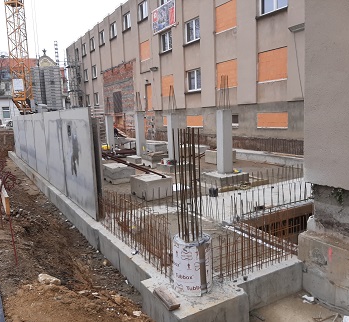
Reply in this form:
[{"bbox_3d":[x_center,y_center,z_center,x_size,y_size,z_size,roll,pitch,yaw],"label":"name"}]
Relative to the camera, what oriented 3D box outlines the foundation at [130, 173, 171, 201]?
[{"bbox_3d":[-0.753,0.817,10.483,0.901,0.606,1.158,-7,10,-31],"label":"foundation"}]

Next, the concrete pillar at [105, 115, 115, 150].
[{"bbox_3d":[-4.344,-1.899,21.920,0.378,2.341,0.378,-7,10,-31],"label":"concrete pillar"}]

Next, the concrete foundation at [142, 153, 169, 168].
[{"bbox_3d":[-1.023,-0.041,16.501,0.913,0.604,1.218,-7,10,-31],"label":"concrete foundation"}]

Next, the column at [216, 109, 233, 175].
[{"bbox_3d":[1.856,-0.714,11.874,0.400,2.300,0.400,-7,9,-31],"label":"column"}]

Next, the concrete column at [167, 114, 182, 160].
[{"bbox_3d":[-0.036,-1.189,15.841,0.390,2.280,0.390,-7,9,-31],"label":"concrete column"}]

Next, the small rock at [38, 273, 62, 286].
[{"bbox_3d":[-1.314,1.231,3.369,0.210,0.090,0.120,-6,9,-23],"label":"small rock"}]

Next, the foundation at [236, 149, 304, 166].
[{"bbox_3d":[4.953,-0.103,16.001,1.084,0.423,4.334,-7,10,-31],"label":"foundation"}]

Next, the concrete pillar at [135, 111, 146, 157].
[{"bbox_3d":[-1.883,-1.456,17.945,0.378,2.415,0.378,-7,10,-31],"label":"concrete pillar"}]

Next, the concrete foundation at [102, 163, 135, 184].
[{"bbox_3d":[-2.203,0.490,12.926,0.910,0.603,1.152,-7,9,-31],"label":"concrete foundation"}]

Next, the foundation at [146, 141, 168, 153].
[{"bbox_3d":[-1.240,-0.809,21.828,0.929,0.619,1.218,-7,10,-31],"label":"foundation"}]

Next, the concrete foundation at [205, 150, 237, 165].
[{"bbox_3d":[2.374,-0.217,16.536,1.151,0.625,1.066,-7,9,-31],"label":"concrete foundation"}]

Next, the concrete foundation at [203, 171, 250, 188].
[{"bbox_3d":[1.847,0.633,11.703,1.284,0.334,1.090,-7,9,-31],"label":"concrete foundation"}]

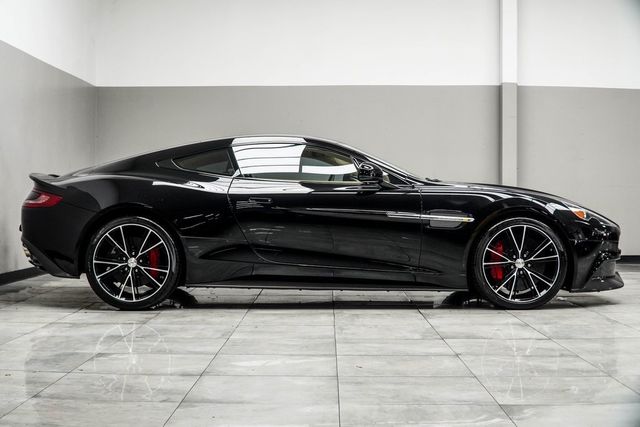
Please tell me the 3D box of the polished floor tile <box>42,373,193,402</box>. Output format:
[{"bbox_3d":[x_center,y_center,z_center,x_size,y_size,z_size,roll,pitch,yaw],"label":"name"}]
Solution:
[{"bbox_3d":[-0.824,0.729,3.400,0.602,0.012,0.487,0,1,1],"label":"polished floor tile"}]

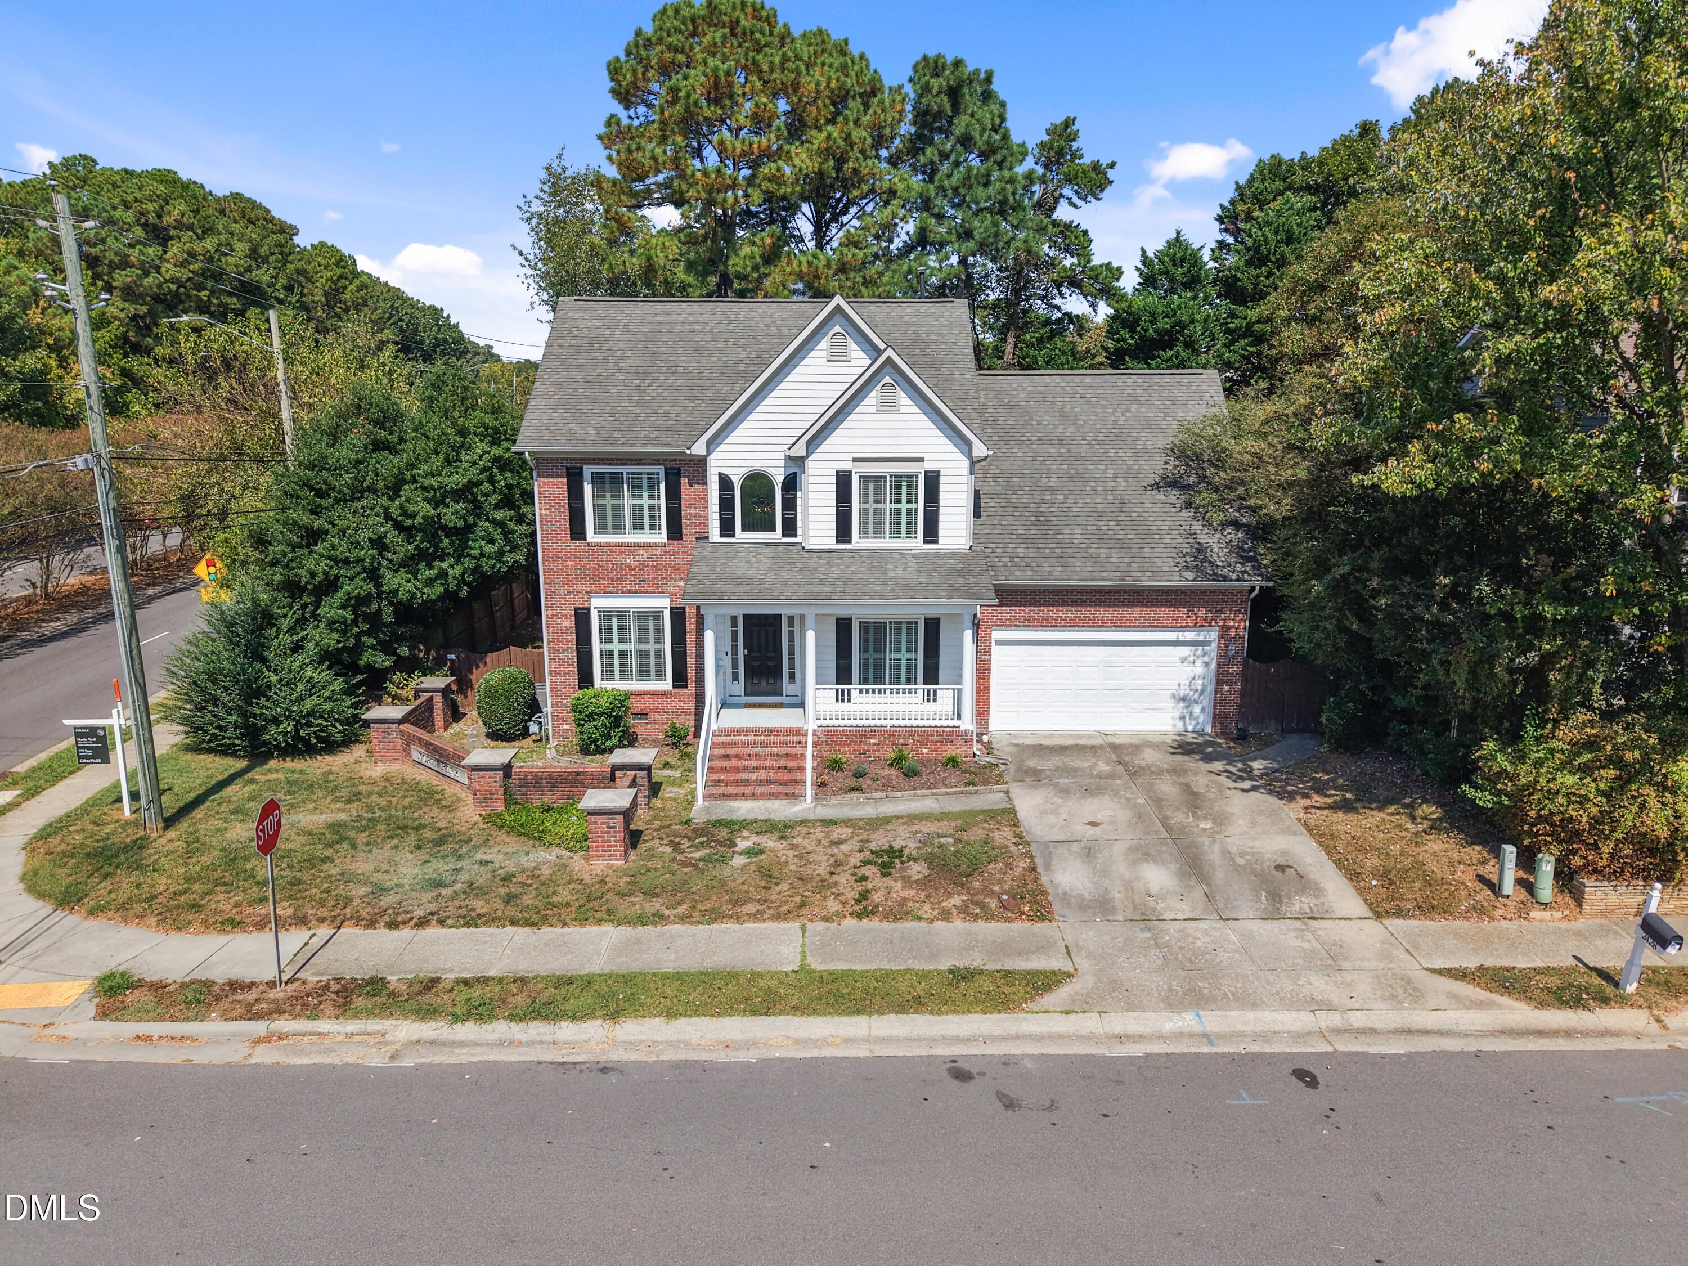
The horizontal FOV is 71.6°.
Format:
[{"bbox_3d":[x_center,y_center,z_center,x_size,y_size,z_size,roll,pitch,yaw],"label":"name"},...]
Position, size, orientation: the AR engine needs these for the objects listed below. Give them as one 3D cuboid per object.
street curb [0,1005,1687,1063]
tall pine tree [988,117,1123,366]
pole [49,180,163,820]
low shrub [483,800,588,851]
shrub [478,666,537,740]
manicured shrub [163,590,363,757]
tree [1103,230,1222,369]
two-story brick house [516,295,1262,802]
[{"bbox_3d":[0.000,5.322,15.623,21.900,0.200,0.850,0,13,0],"label":"street curb"},{"bbox_3d":[7.925,-10.543,44.776,5.150,17.000,5.200,0,13,0],"label":"tall pine tree"},{"bbox_3d":[-13.300,-1.887,21.178,0.420,11.650,0.420,0,13,0],"label":"pole"},{"bbox_3d":[-5.700,3.476,21.842,2.500,0.400,2.000,0,13,0],"label":"low shrub"},{"bbox_3d":[-7.825,1.661,27.144,1.350,1.550,1.350,0,13,0],"label":"shrub"},{"bbox_3d":[-13.675,0.756,27.731,4.550,3.350,3.700,0,13,0],"label":"manicured shrub"},{"bbox_3d":[11.600,-8.095,43.288,5.000,12.900,5.000,0,13,0],"label":"tree"},{"bbox_3d":[1.125,-2.885,28.276,16.150,10.100,11.200,0,13,0],"label":"two-story brick house"}]

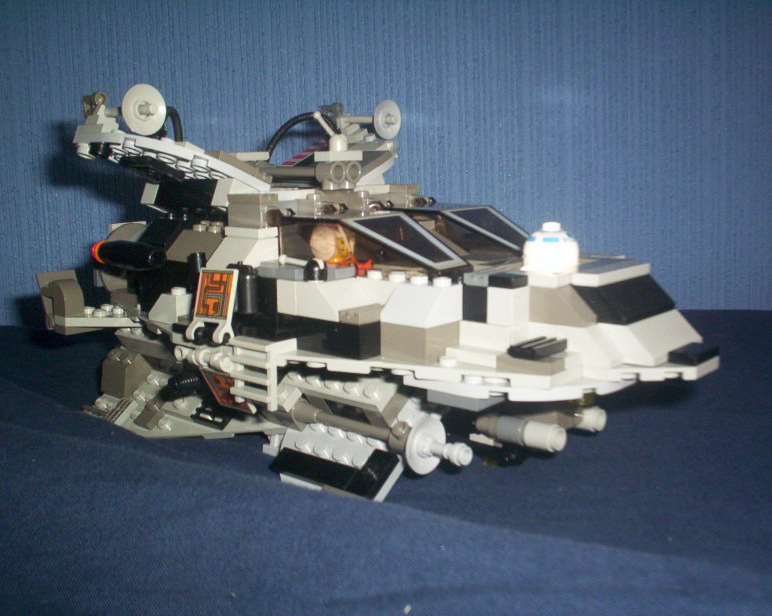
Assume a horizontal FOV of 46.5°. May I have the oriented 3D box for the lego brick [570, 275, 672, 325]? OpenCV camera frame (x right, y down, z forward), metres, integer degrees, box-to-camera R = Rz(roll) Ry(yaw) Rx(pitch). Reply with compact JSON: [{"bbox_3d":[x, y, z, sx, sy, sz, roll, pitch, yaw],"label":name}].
[{"bbox_3d":[0.066,-0.003,0.248,0.016,0.010,0.032,7,13,39],"label":"lego brick"}]

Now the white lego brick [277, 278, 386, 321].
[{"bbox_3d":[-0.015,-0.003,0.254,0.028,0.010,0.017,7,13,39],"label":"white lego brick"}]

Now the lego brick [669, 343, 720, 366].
[{"bbox_3d":[0.081,0.012,0.237,0.008,0.003,0.016,7,12,39],"label":"lego brick"}]

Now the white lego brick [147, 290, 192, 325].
[{"bbox_3d":[-0.078,-0.001,0.328,0.016,0.010,0.008,7,13,39],"label":"white lego brick"}]

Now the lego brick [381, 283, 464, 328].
[{"bbox_3d":[0.010,-0.001,0.243,0.016,0.010,0.016,7,12,39],"label":"lego brick"}]

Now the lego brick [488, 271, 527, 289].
[{"bbox_3d":[0.033,-0.007,0.238,0.008,0.003,0.008,7,12,39],"label":"lego brick"}]

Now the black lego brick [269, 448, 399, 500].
[{"bbox_3d":[-0.016,0.047,0.270,0.040,0.003,0.016,7,40,39],"label":"black lego brick"}]

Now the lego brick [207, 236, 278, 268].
[{"bbox_3d":[-0.046,-0.018,0.287,0.016,0.010,0.016,7,12,39],"label":"lego brick"}]

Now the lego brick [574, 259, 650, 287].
[{"bbox_3d":[0.062,-0.010,0.250,0.009,0.003,0.032,7,13,39],"label":"lego brick"}]

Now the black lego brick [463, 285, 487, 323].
[{"bbox_3d":[0.027,-0.002,0.245,0.008,0.010,0.008,7,12,39],"label":"black lego brick"}]

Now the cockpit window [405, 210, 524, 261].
[{"bbox_3d":[0.030,-0.025,0.307,0.054,0.016,0.032,7,12,39],"label":"cockpit window"}]

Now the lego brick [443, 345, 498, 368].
[{"bbox_3d":[0.025,0.012,0.238,0.016,0.003,0.008,7,13,39],"label":"lego brick"}]

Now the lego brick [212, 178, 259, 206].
[{"bbox_3d":[-0.050,-0.037,0.311,0.008,0.010,0.016,7,-10,39],"label":"lego brick"}]

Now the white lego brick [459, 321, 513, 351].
[{"bbox_3d":[0.029,0.008,0.244,0.016,0.010,0.008,7,12,39],"label":"white lego brick"}]

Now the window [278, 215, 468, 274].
[{"bbox_3d":[-0.002,-0.019,0.271,0.056,0.016,0.032,7,13,39],"label":"window"}]

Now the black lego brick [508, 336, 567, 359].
[{"bbox_3d":[0.039,0.010,0.230,0.008,0.003,0.015,7,13,39],"label":"black lego brick"}]

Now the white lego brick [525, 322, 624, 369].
[{"bbox_3d":[0.050,0.009,0.237,0.024,0.010,0.008,7,13,39],"label":"white lego brick"}]

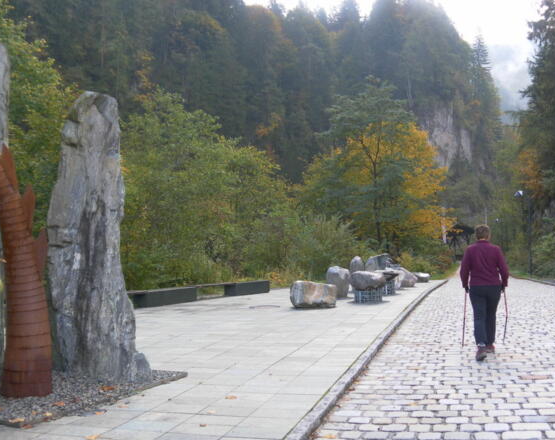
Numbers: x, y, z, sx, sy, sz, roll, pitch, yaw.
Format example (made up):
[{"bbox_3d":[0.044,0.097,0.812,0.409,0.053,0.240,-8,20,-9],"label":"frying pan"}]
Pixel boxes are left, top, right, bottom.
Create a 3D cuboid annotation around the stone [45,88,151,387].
[{"bbox_3d":[-2.216,0.192,7.346,1.150,3.500,0.850,-1,-2,-17],"label":"stone"}]

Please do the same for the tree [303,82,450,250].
[{"bbox_3d":[5.839,-3.097,35.000,8.700,10.100,8.000,-2,-2,11],"label":"tree"}]

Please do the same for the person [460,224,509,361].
[{"bbox_3d":[2.644,0.907,7.580,0.600,1.670,0.520,-2,-2,19],"label":"person"}]

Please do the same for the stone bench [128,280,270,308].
[{"bbox_3d":[-2.186,1.984,16.049,4.520,0.370,0.550,0,-2,-38],"label":"stone bench"}]

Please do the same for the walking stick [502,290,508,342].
[{"bbox_3d":[3.013,1.280,7.860,0.050,0.800,0.050,-5,16,2],"label":"walking stick"}]

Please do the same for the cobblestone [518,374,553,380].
[{"bbox_3d":[2.765,1.710,6.360,0.340,0.090,0.200,-2,-2,-6],"label":"cobblestone"}]

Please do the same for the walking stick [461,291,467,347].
[{"bbox_3d":[2.471,1.309,7.835,0.040,0.830,0.040,3,17,19],"label":"walking stick"}]

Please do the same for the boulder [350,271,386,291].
[{"bbox_3d":[2.047,1.372,13.350,0.800,0.430,0.600,-2,-2,-6],"label":"boulder"}]

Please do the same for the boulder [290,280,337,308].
[{"bbox_3d":[0.799,1.653,13.165,1.000,0.580,0.600,-1,-2,-9],"label":"boulder"}]

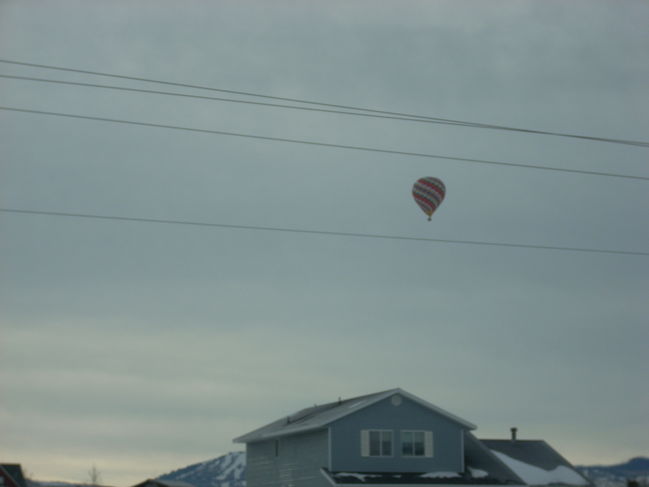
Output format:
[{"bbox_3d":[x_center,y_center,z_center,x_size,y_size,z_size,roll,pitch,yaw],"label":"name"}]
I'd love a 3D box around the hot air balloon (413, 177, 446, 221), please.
[{"bbox_3d":[51.946,-21.887,1040.000,16.490,22.185,16.490,0,-7,0],"label":"hot air balloon"}]

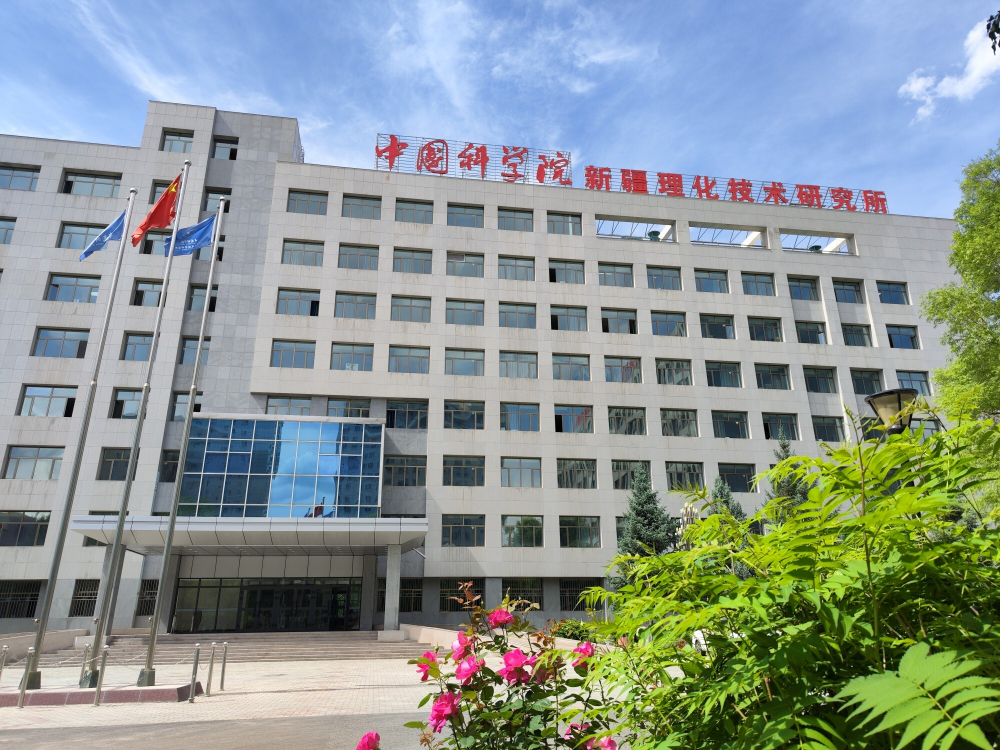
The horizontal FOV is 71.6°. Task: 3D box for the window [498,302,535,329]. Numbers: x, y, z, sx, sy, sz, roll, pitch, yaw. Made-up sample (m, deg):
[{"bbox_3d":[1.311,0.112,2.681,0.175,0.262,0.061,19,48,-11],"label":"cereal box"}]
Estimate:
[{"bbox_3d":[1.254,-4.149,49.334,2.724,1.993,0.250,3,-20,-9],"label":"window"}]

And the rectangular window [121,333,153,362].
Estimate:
[{"bbox_3d":[-22.000,-1.561,42.749,1.938,1.793,0.200,3,-20,-9],"label":"rectangular window"}]

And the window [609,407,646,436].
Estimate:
[{"bbox_3d":[8.527,3.077,46.239,2.591,1.889,0.150,3,-20,-9],"label":"window"}]

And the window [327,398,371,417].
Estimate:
[{"bbox_3d":[-9.444,2.304,43.251,2.515,1.806,0.200,3,-20,-9],"label":"window"}]

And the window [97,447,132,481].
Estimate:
[{"bbox_3d":[-21.934,5.156,39.944,2.023,1.859,0.150,3,-20,-9],"label":"window"}]

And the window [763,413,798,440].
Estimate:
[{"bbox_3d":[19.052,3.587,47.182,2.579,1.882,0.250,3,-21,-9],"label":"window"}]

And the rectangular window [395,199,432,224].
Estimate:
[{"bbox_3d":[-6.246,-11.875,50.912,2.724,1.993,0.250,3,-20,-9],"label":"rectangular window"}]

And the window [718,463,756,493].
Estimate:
[{"bbox_3d":[15.558,6.849,45.842,2.515,1.806,0.200,3,-20,-9],"label":"window"}]

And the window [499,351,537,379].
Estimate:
[{"bbox_3d":[1.242,-0.568,46.149,2.595,1.895,0.200,3,-21,-9],"label":"window"}]

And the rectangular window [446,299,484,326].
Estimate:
[{"bbox_3d":[-2.346,-4.272,47.033,2.591,1.889,0.150,3,-20,-9],"label":"rectangular window"}]

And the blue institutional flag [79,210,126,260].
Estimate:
[{"bbox_3d":[-9.546,-3.374,16.649,0.850,1.330,0.270,-2,-20,4],"label":"blue institutional flag"}]

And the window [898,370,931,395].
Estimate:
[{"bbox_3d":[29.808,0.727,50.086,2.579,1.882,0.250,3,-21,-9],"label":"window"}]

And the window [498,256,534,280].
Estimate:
[{"bbox_3d":[1.152,-7.312,48.318,2.600,1.900,0.200,3,-20,-9],"label":"window"}]

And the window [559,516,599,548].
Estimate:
[{"bbox_3d":[4.877,9.740,42.968,2.515,1.806,0.200,3,-20,-9],"label":"window"}]

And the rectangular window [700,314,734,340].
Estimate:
[{"bbox_3d":[15.405,-3.329,49.260,2.600,1.900,0.200,3,-20,-9],"label":"rectangular window"}]

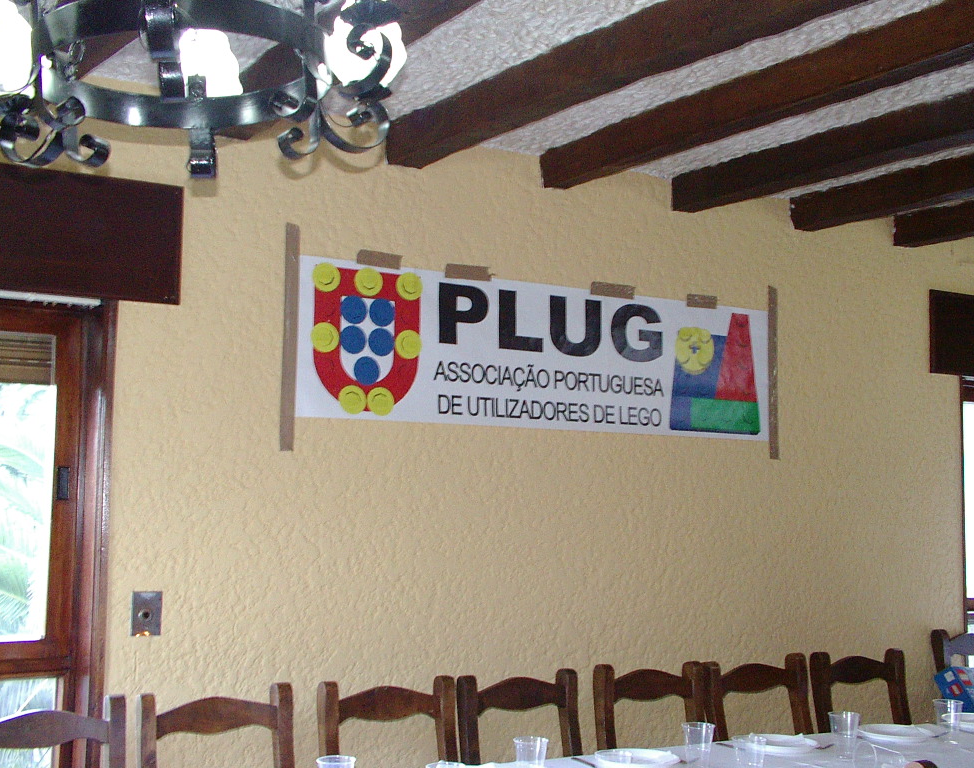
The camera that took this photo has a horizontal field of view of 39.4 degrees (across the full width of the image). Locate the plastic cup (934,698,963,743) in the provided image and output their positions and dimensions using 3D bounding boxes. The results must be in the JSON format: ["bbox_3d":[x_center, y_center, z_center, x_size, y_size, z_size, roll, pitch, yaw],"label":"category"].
[{"bbox_3d":[1.327,0.968,3.906,0.086,0.120,0.086,1,-5,0],"label":"plastic cup"}]

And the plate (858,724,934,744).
[{"bbox_3d":[1.181,1.017,3.936,0.216,0.024,0.216,1,-5,0],"label":"plate"}]

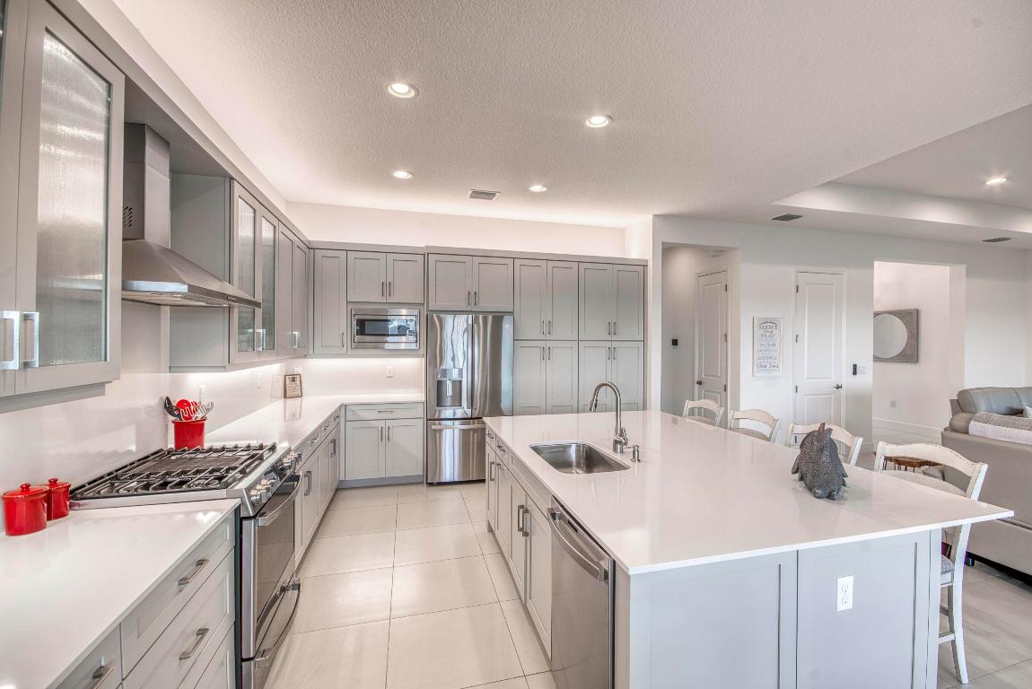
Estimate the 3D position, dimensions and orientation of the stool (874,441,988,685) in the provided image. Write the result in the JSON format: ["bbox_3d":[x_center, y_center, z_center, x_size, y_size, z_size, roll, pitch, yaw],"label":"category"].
[{"bbox_3d":[1.812,1.007,2.104,0.540,1.020,0.460,0,0,-14],"label":"stool"}]

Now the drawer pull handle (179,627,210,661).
[{"bbox_3d":[-0.967,0.901,1.298,0.031,0.012,0.130,0,1,-14],"label":"drawer pull handle"}]

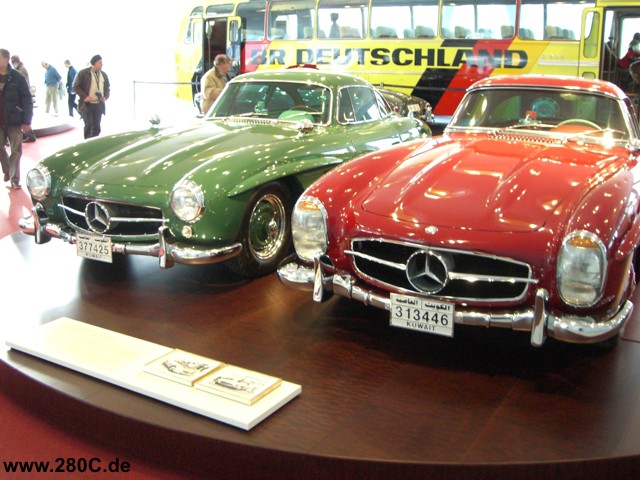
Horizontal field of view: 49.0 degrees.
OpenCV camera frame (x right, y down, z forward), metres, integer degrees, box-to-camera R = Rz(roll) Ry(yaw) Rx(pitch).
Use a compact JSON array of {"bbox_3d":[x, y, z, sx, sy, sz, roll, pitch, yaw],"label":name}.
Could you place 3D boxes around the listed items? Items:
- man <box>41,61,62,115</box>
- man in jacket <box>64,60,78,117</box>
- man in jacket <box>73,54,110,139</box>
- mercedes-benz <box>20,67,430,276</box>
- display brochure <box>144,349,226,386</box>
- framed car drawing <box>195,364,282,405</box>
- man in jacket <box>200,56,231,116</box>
[{"bbox_3d":[-7.781,-4.391,20.400,0.650,1.600,0.520,-3,15,-14],"label":"man"},{"bbox_3d":[-7.010,-4.263,19.900,0.600,1.670,0.500,-4,15,-17],"label":"man in jacket"},{"bbox_3d":[-3.563,-2.078,11.100,0.620,1.720,0.420,-10,18,-36],"label":"man in jacket"},{"bbox_3d":[-0.263,-0.774,6.095,1.790,1.300,4.520,8,16,29],"label":"mercedes-benz"},{"bbox_3d":[-0.618,0.581,3.206,0.300,0.025,0.220,9,17,30],"label":"display brochure"},{"bbox_3d":[-0.350,0.625,3.038,0.300,0.025,0.220,9,17,30],"label":"framed car drawing"},{"bbox_3d":[-1.532,-1.920,10.500,0.500,1.710,0.550,7,16,26],"label":"man in jacket"}]

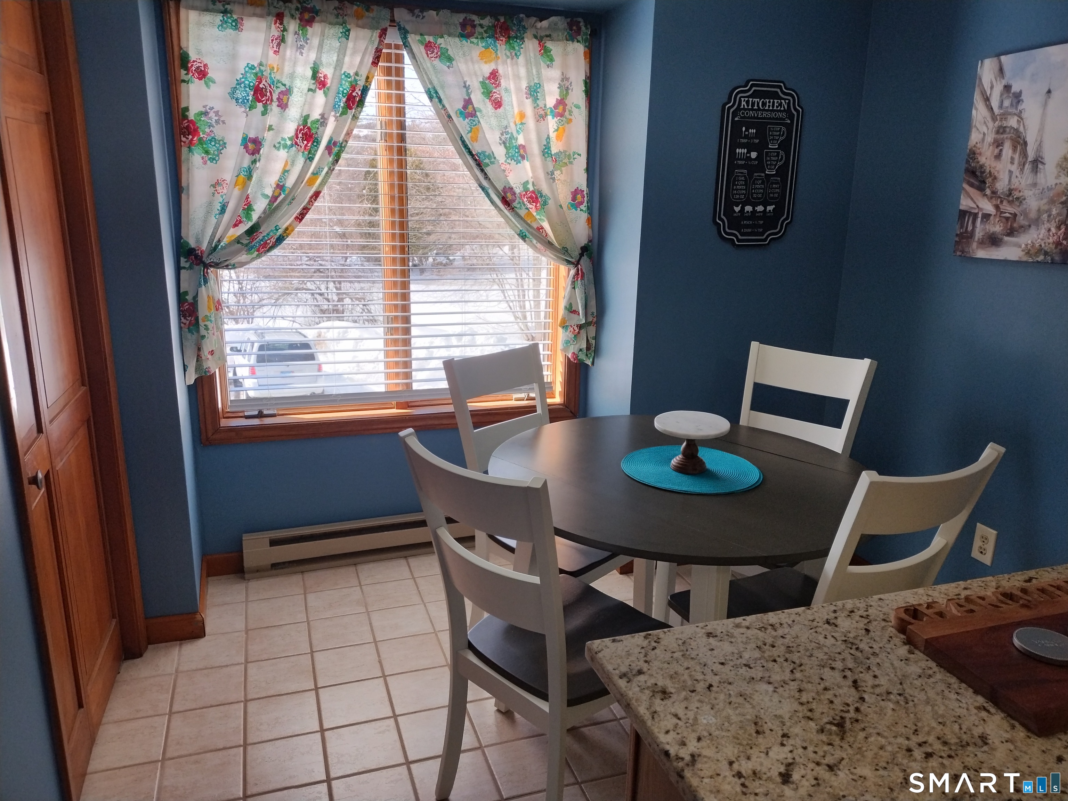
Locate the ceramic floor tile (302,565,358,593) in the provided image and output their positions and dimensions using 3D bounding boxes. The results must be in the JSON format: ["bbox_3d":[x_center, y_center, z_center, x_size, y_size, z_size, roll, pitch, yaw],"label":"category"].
[{"bbox_3d":[-0.803,0.709,3.052,0.197,0.009,0.190,-4,15,-19],"label":"ceramic floor tile"}]

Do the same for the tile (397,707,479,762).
[{"bbox_3d":[-0.274,0.946,2.197,0.197,0.010,0.197,-4,15,-19],"label":"tile"}]

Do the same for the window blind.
[{"bbox_3d":[-0.535,-0.692,3.048,1.343,1.433,0.050,-4,15,-19],"label":"window blind"}]

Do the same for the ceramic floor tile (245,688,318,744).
[{"bbox_3d":[-0.733,0.922,2.252,0.197,0.010,0.197,-4,15,-19],"label":"ceramic floor tile"}]

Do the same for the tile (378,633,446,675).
[{"bbox_3d":[-0.408,0.843,2.560,0.197,0.009,0.197,-4,15,-19],"label":"tile"}]

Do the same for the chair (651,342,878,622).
[{"bbox_3d":[0.787,0.341,2.655,0.455,0.980,0.550,14,19,41],"label":"chair"}]

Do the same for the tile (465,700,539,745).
[{"bbox_3d":[-0.078,0.933,2.264,0.197,0.010,0.197,-4,15,-19],"label":"tile"}]

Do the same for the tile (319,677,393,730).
[{"bbox_3d":[-0.537,0.909,2.319,0.197,0.010,0.197,-4,15,-19],"label":"tile"}]

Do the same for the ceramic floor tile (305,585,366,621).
[{"bbox_3d":[-0.741,0.761,2.886,0.197,0.010,0.197,-4,15,-19],"label":"ceramic floor tile"}]

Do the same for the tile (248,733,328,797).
[{"bbox_3d":[-0.661,0.970,2.053,0.198,0.010,0.198,-4,16,-19],"label":"tile"}]

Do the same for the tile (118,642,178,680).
[{"bbox_3d":[-1.252,0.843,2.481,0.198,0.010,0.198,-4,16,-19],"label":"tile"}]

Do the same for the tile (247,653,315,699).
[{"bbox_3d":[-0.796,0.868,2.427,0.198,0.010,0.198,-4,16,-19],"label":"tile"}]

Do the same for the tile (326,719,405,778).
[{"bbox_3d":[-0.467,0.957,2.120,0.198,0.010,0.198,-4,16,-19],"label":"tile"}]

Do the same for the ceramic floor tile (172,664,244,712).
[{"bbox_3d":[-0.996,0.886,2.374,0.197,0.010,0.197,-4,15,-19],"label":"ceramic floor tile"}]

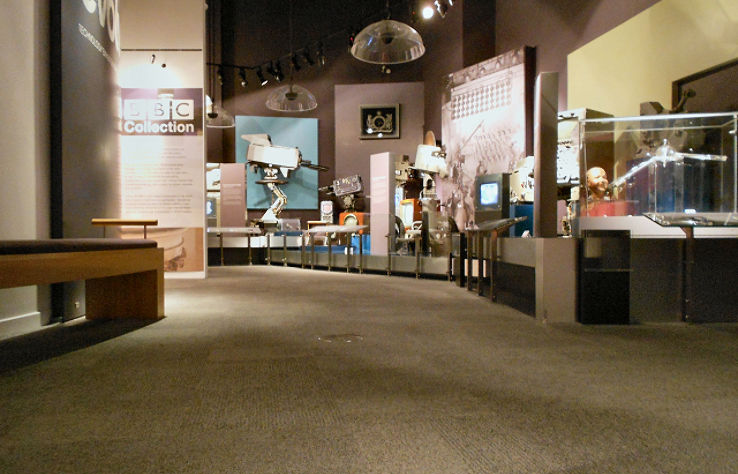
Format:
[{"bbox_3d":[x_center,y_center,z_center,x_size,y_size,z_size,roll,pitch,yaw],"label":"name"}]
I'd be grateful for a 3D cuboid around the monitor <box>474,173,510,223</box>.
[{"bbox_3d":[1.210,-0.370,5.390,0.140,0.470,0.370,0,0,-34],"label":"monitor"}]

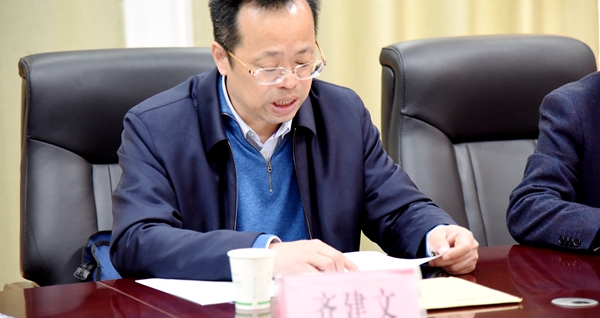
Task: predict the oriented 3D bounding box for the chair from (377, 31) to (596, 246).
[{"bbox_3d":[0.527,0.307,3.726,0.620,1.100,0.680,-4,7,-24],"label":"chair"}]

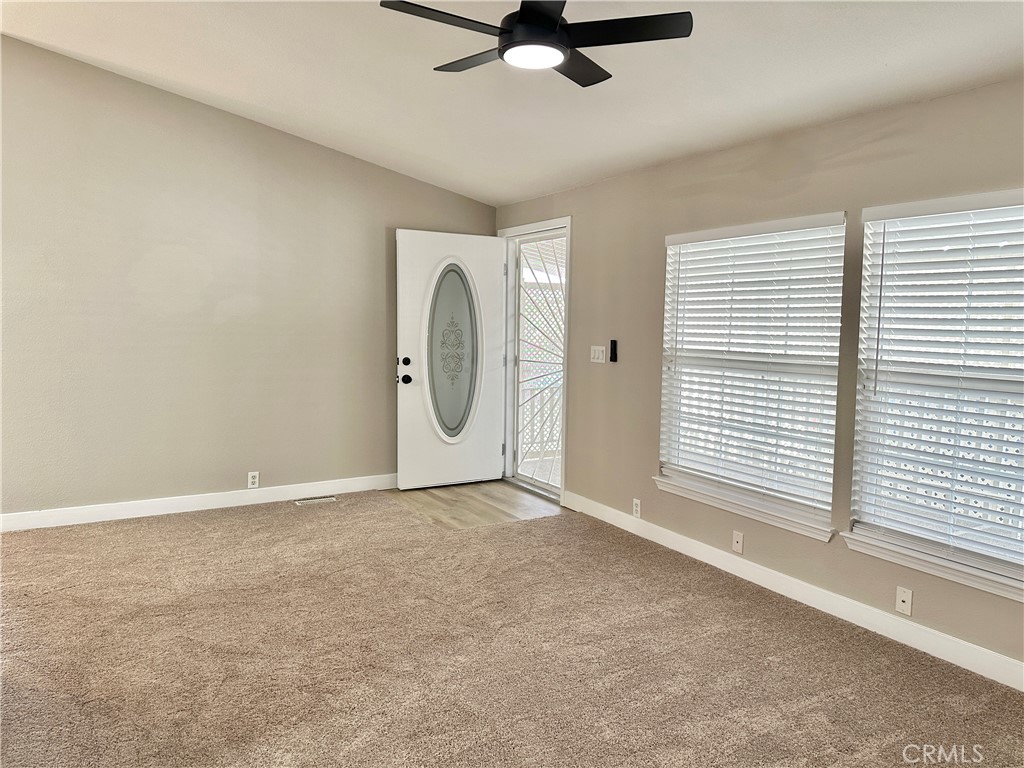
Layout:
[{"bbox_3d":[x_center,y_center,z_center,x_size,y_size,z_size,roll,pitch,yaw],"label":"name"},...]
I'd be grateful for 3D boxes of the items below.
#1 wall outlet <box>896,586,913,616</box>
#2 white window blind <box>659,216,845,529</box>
[{"bbox_3d":[1.679,0.929,3.035,0.008,0.114,0.070,-2,6,-30],"label":"wall outlet"},{"bbox_3d":[1.224,-0.112,3.799,0.070,1.440,1.180,-2,6,-30],"label":"white window blind"}]

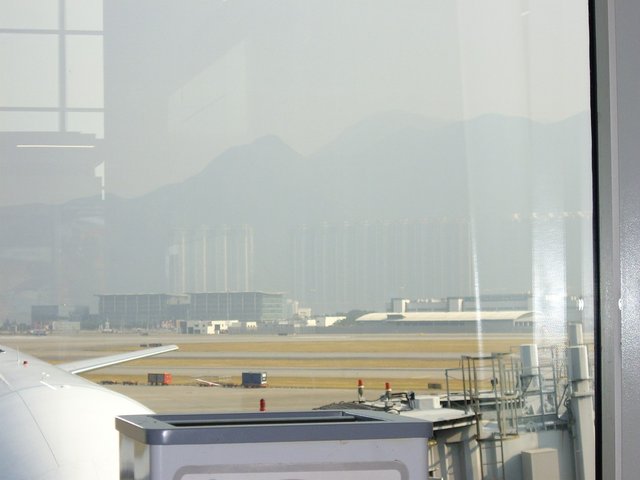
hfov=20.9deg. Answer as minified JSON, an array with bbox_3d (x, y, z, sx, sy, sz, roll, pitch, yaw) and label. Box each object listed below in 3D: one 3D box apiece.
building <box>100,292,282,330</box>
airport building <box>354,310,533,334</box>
[{"bbox_3d":[-97.213,52.801,1300.728,139.000,25.700,35.000,-2,-3,25],"label":"building"},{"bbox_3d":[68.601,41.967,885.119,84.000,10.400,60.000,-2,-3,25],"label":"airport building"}]

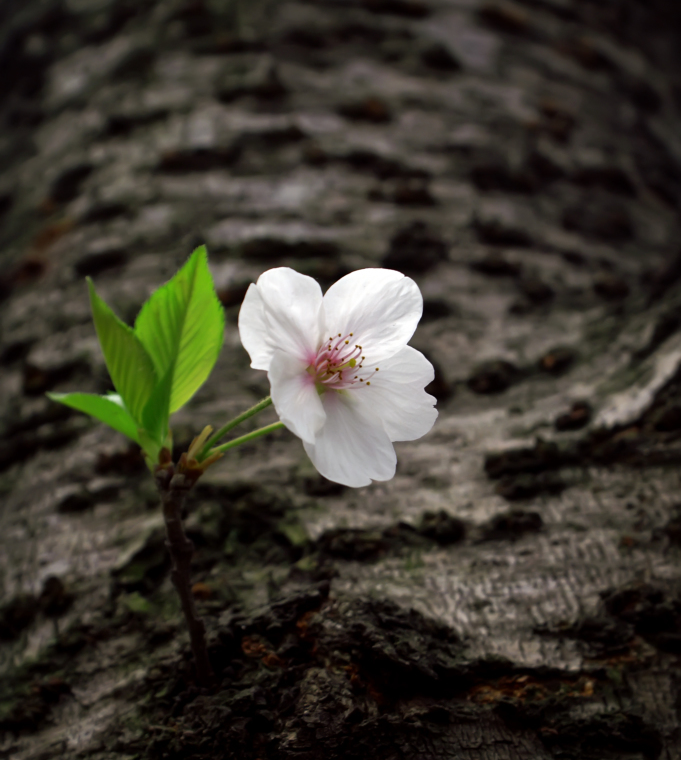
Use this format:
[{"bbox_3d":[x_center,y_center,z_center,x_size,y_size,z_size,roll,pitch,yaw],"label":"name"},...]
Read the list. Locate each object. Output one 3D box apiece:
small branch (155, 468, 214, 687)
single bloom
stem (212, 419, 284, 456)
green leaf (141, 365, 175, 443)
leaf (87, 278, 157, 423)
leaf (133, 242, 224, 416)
[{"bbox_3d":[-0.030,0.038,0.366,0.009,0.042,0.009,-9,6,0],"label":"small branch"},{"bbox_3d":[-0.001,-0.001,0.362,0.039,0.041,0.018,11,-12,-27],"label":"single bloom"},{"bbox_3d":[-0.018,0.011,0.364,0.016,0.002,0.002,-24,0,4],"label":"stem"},{"bbox_3d":[-0.035,0.005,0.362,0.005,0.015,0.004,19,-3,-31],"label":"green leaf"},{"bbox_3d":[-0.042,-0.006,0.363,0.010,0.028,0.007,-17,-3,-17],"label":"leaf"},{"bbox_3d":[-0.031,-0.010,0.366,0.015,0.033,0.008,12,-3,-6],"label":"leaf"}]

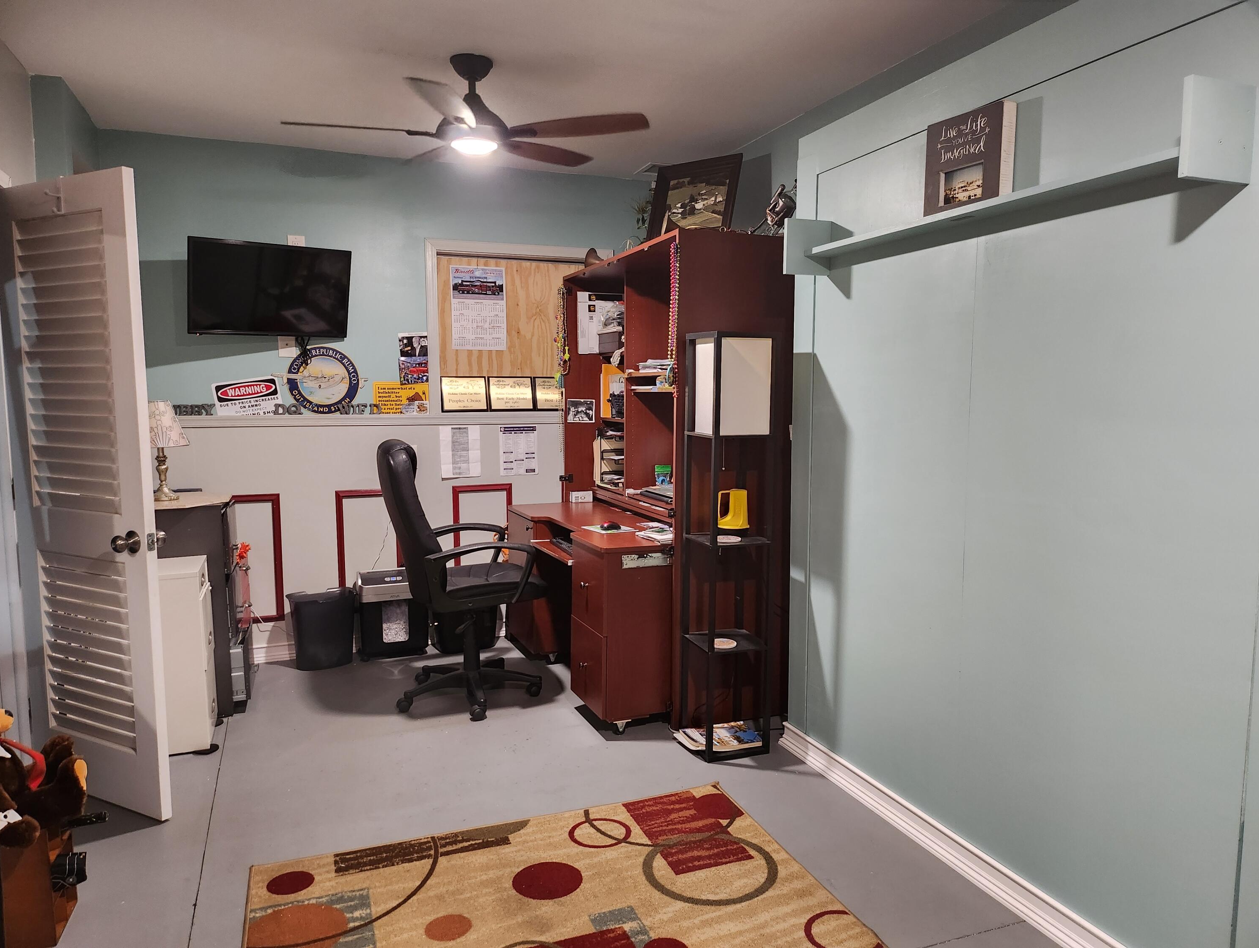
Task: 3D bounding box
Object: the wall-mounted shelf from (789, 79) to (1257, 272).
[{"bbox_3d":[0.881,-0.727,2.386,0.178,0.186,1.470,-2,6,-21],"label":"wall-mounted shelf"}]

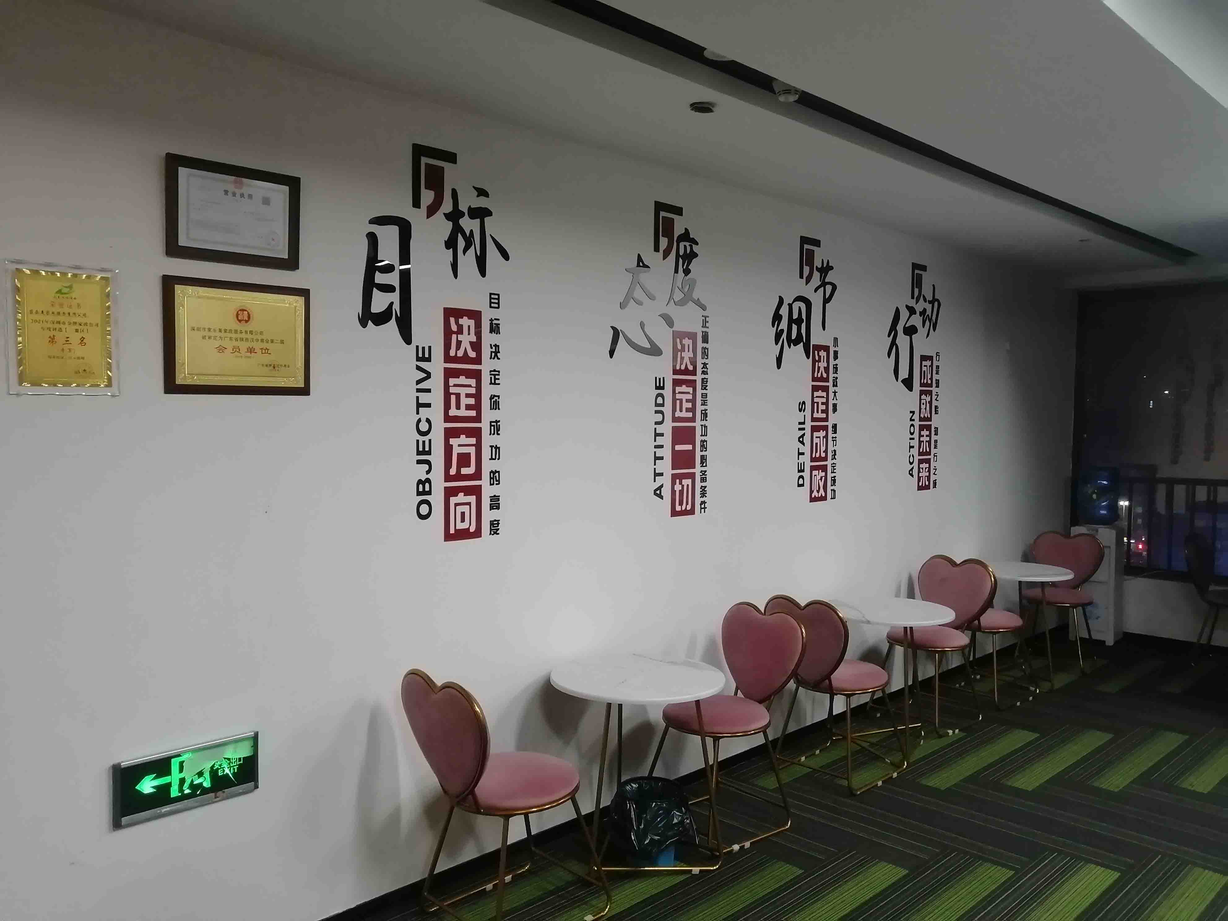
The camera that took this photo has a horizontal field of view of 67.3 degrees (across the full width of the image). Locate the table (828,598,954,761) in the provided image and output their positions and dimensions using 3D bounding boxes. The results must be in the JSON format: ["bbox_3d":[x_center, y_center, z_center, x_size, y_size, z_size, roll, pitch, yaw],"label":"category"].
[{"bbox_3d":[1.284,1.013,4.327,0.590,0.640,0.590,0,3,0],"label":"table"}]

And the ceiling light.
[{"bbox_3d":[0.558,-1.196,2.980,0.105,0.055,0.105,0,3,0],"label":"ceiling light"}]

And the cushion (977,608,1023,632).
[{"bbox_3d":[2.055,0.874,5.129,0.425,0.055,0.425,-2,4,-44],"label":"cushion"}]

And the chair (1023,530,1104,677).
[{"bbox_3d":[2.803,0.876,5.822,0.420,0.810,0.510,2,3,37],"label":"chair"}]

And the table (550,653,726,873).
[{"bbox_3d":[0.075,1.060,3.156,0.600,0.661,0.600,0,3,0],"label":"table"}]

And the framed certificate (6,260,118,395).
[{"bbox_3d":[-1.302,-0.307,2.184,0.232,0.305,0.020,-2,4,-44],"label":"framed certificate"}]

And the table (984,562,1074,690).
[{"bbox_3d":[2.337,0.970,5.354,0.600,0.661,0.600,-2,4,-44],"label":"table"}]

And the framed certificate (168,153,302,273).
[{"bbox_3d":[-1.005,-0.650,2.446,0.350,0.256,0.022,-2,4,-44],"label":"framed certificate"}]

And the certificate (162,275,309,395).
[{"bbox_3d":[-1.002,-0.325,2.469,0.390,0.298,0.020,-2,4,-44],"label":"certificate"}]

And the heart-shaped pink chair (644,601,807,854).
[{"bbox_3d":[0.409,0.973,3.474,0.510,0.810,0.420,-2,3,-40],"label":"heart-shaped pink chair"}]

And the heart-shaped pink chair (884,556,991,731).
[{"bbox_3d":[1.629,0.921,4.721,0.510,0.810,0.420,-2,3,-43],"label":"heart-shaped pink chair"}]

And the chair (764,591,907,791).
[{"bbox_3d":[0.958,0.954,3.996,0.565,0.786,0.430,-2,4,-44],"label":"chair"}]

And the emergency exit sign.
[{"bbox_3d":[-1.122,0.833,2.430,0.364,0.163,0.028,-2,4,-44],"label":"emergency exit sign"}]

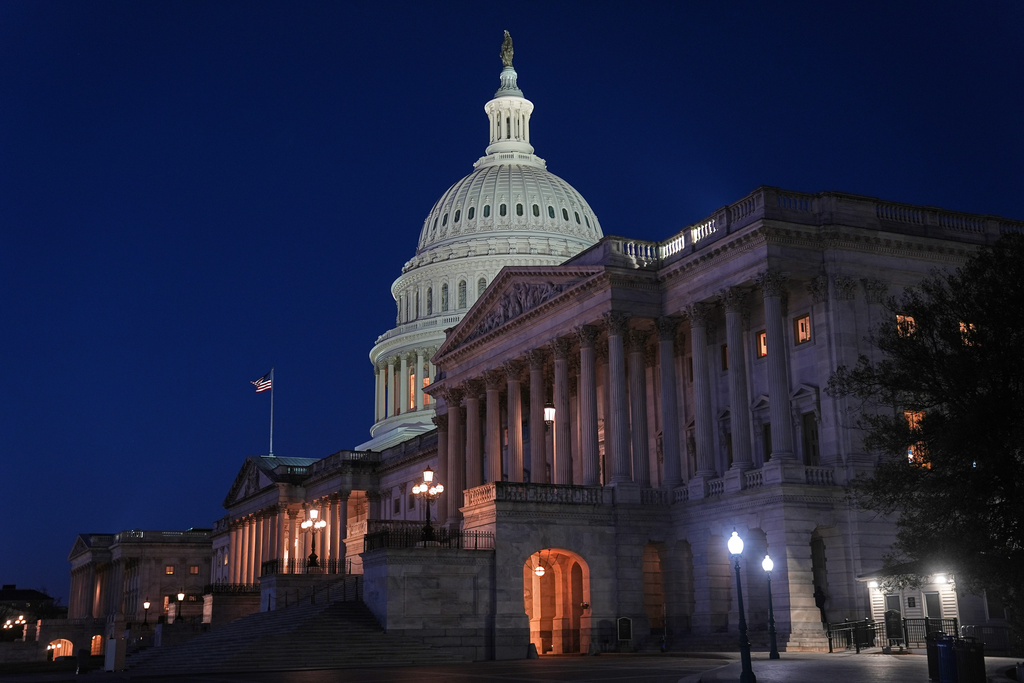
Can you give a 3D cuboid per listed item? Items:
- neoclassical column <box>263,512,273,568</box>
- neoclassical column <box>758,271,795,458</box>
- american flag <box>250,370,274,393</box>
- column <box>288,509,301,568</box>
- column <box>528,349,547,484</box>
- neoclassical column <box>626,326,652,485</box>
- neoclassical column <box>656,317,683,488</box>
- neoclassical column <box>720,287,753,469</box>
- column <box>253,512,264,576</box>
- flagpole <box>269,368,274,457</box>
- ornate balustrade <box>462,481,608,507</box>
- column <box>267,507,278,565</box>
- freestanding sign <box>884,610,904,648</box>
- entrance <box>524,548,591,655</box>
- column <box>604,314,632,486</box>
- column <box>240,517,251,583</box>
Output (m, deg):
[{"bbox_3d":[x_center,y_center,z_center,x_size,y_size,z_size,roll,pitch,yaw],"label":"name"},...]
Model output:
[{"bbox_3d":[-29.151,24.459,155.030,1.220,9.157,1.220,6,-15,-25],"label":"neoclassical column"},{"bbox_3d":[12.875,1.233,63.577,1.250,9.250,1.250,-1,-14,0],"label":"neoclassical column"},{"bbox_3d":[-32.140,5.171,167.885,2.900,2.800,0.900,-6,-14,18],"label":"american flag"},{"bbox_3d":[-26.050,24.521,155.248,1.040,9.182,1.040,6,-15,-26],"label":"column"},{"bbox_3d":[1.579,5.212,77.786,1.040,9.182,1.040,-1,-14,0],"label":"column"},{"bbox_3d":[7.074,3.976,72.655,1.220,9.157,1.220,-1,-14,0],"label":"neoclassical column"},{"bbox_3d":[8.554,3.414,71.099,1.040,9.182,1.040,-1,-14,0],"label":"neoclassical column"},{"bbox_3d":[11.466,1.942,66.391,1.250,9.250,1.250,-1,-14,0],"label":"neoclassical column"},{"bbox_3d":[-30.905,25.371,159.739,1.250,9.250,1.250,6,-15,-25],"label":"column"},{"bbox_3d":[-29.925,8.740,163.153,0.300,11.147,0.300,6,-15,-26],"label":"flagpole"},{"bbox_3d":[1.341,8.009,66.777,6.570,0.930,4.030,6,-15,-25],"label":"ornate balustrade"},{"bbox_3d":[-27.640,23.656,151.607,1.040,9.182,1.040,6,-15,-26],"label":"column"},{"bbox_3d":[15.572,11.772,53.300,0.780,1.640,0.400,5,-15,-25],"label":"freestanding sign"},{"bbox_3d":[2.006,12.842,64.271,3.620,5.200,1.150,6,-15,-25],"label":"entrance"},{"bbox_3d":[5.752,3.070,70.642,1.250,9.250,1.250,-1,-14,0],"label":"column"},{"bbox_3d":[-33.059,26.418,162.335,1.040,9.182,1.040,6,-15,-26],"label":"column"}]

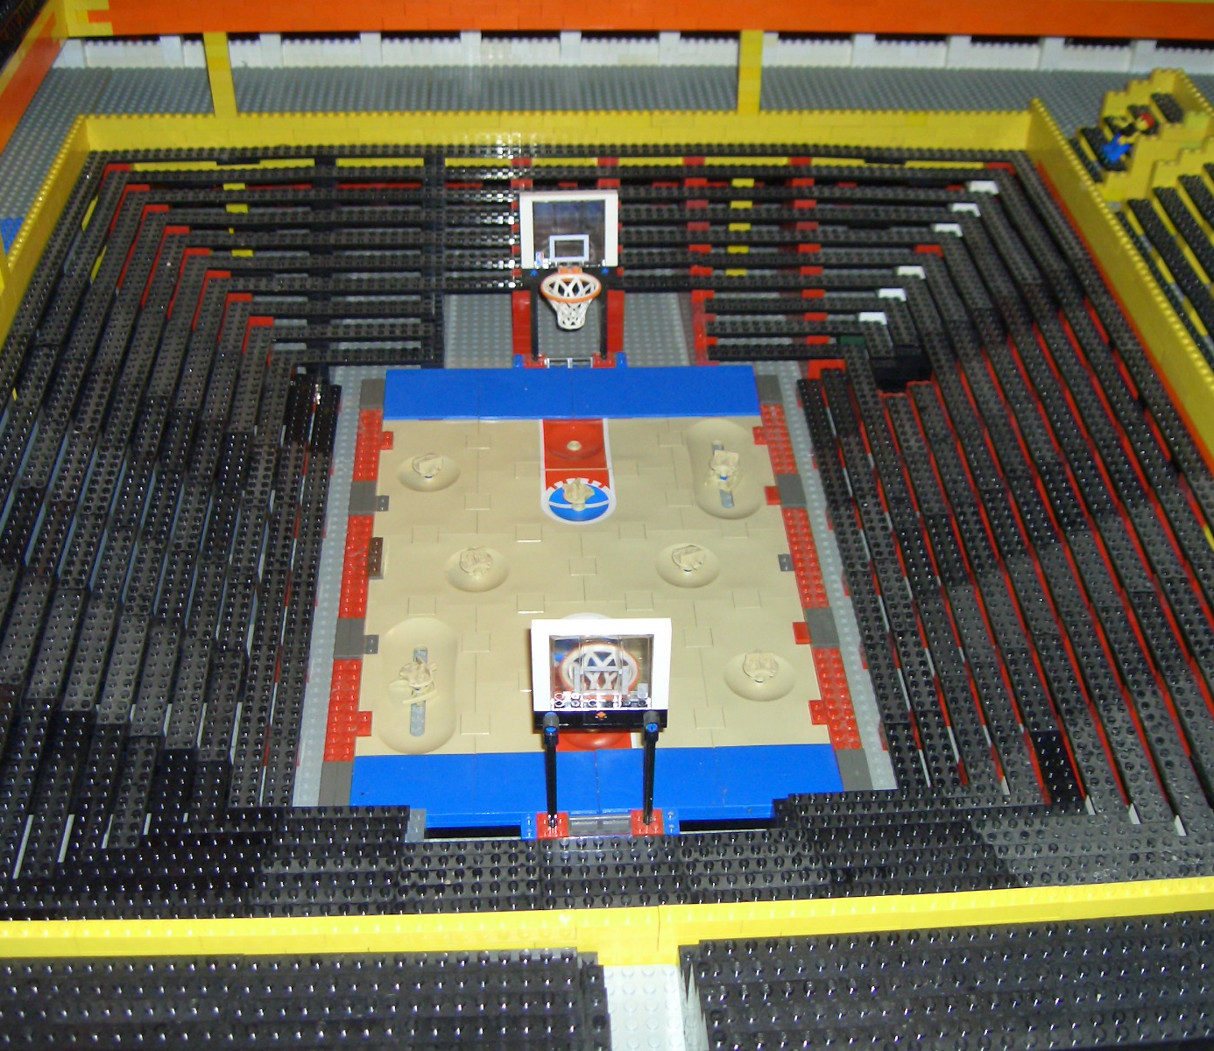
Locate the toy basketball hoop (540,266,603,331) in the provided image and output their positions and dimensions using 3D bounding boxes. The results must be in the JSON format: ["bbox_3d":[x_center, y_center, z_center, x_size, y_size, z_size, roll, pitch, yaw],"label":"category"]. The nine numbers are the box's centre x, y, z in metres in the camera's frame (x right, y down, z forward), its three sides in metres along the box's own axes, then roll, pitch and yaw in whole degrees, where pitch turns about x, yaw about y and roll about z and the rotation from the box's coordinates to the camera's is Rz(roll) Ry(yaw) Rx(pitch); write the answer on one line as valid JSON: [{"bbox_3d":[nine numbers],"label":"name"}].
[{"bbox_3d":[-0.024,-0.150,1.064,0.040,0.031,0.040,-1,40,-3],"label":"toy basketball hoop"}]

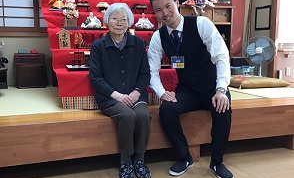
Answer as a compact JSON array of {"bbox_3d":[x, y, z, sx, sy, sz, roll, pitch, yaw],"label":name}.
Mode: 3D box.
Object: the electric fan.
[{"bbox_3d":[1.458,-0.381,4.514,0.390,0.587,0.350,4,9,25],"label":"electric fan"}]

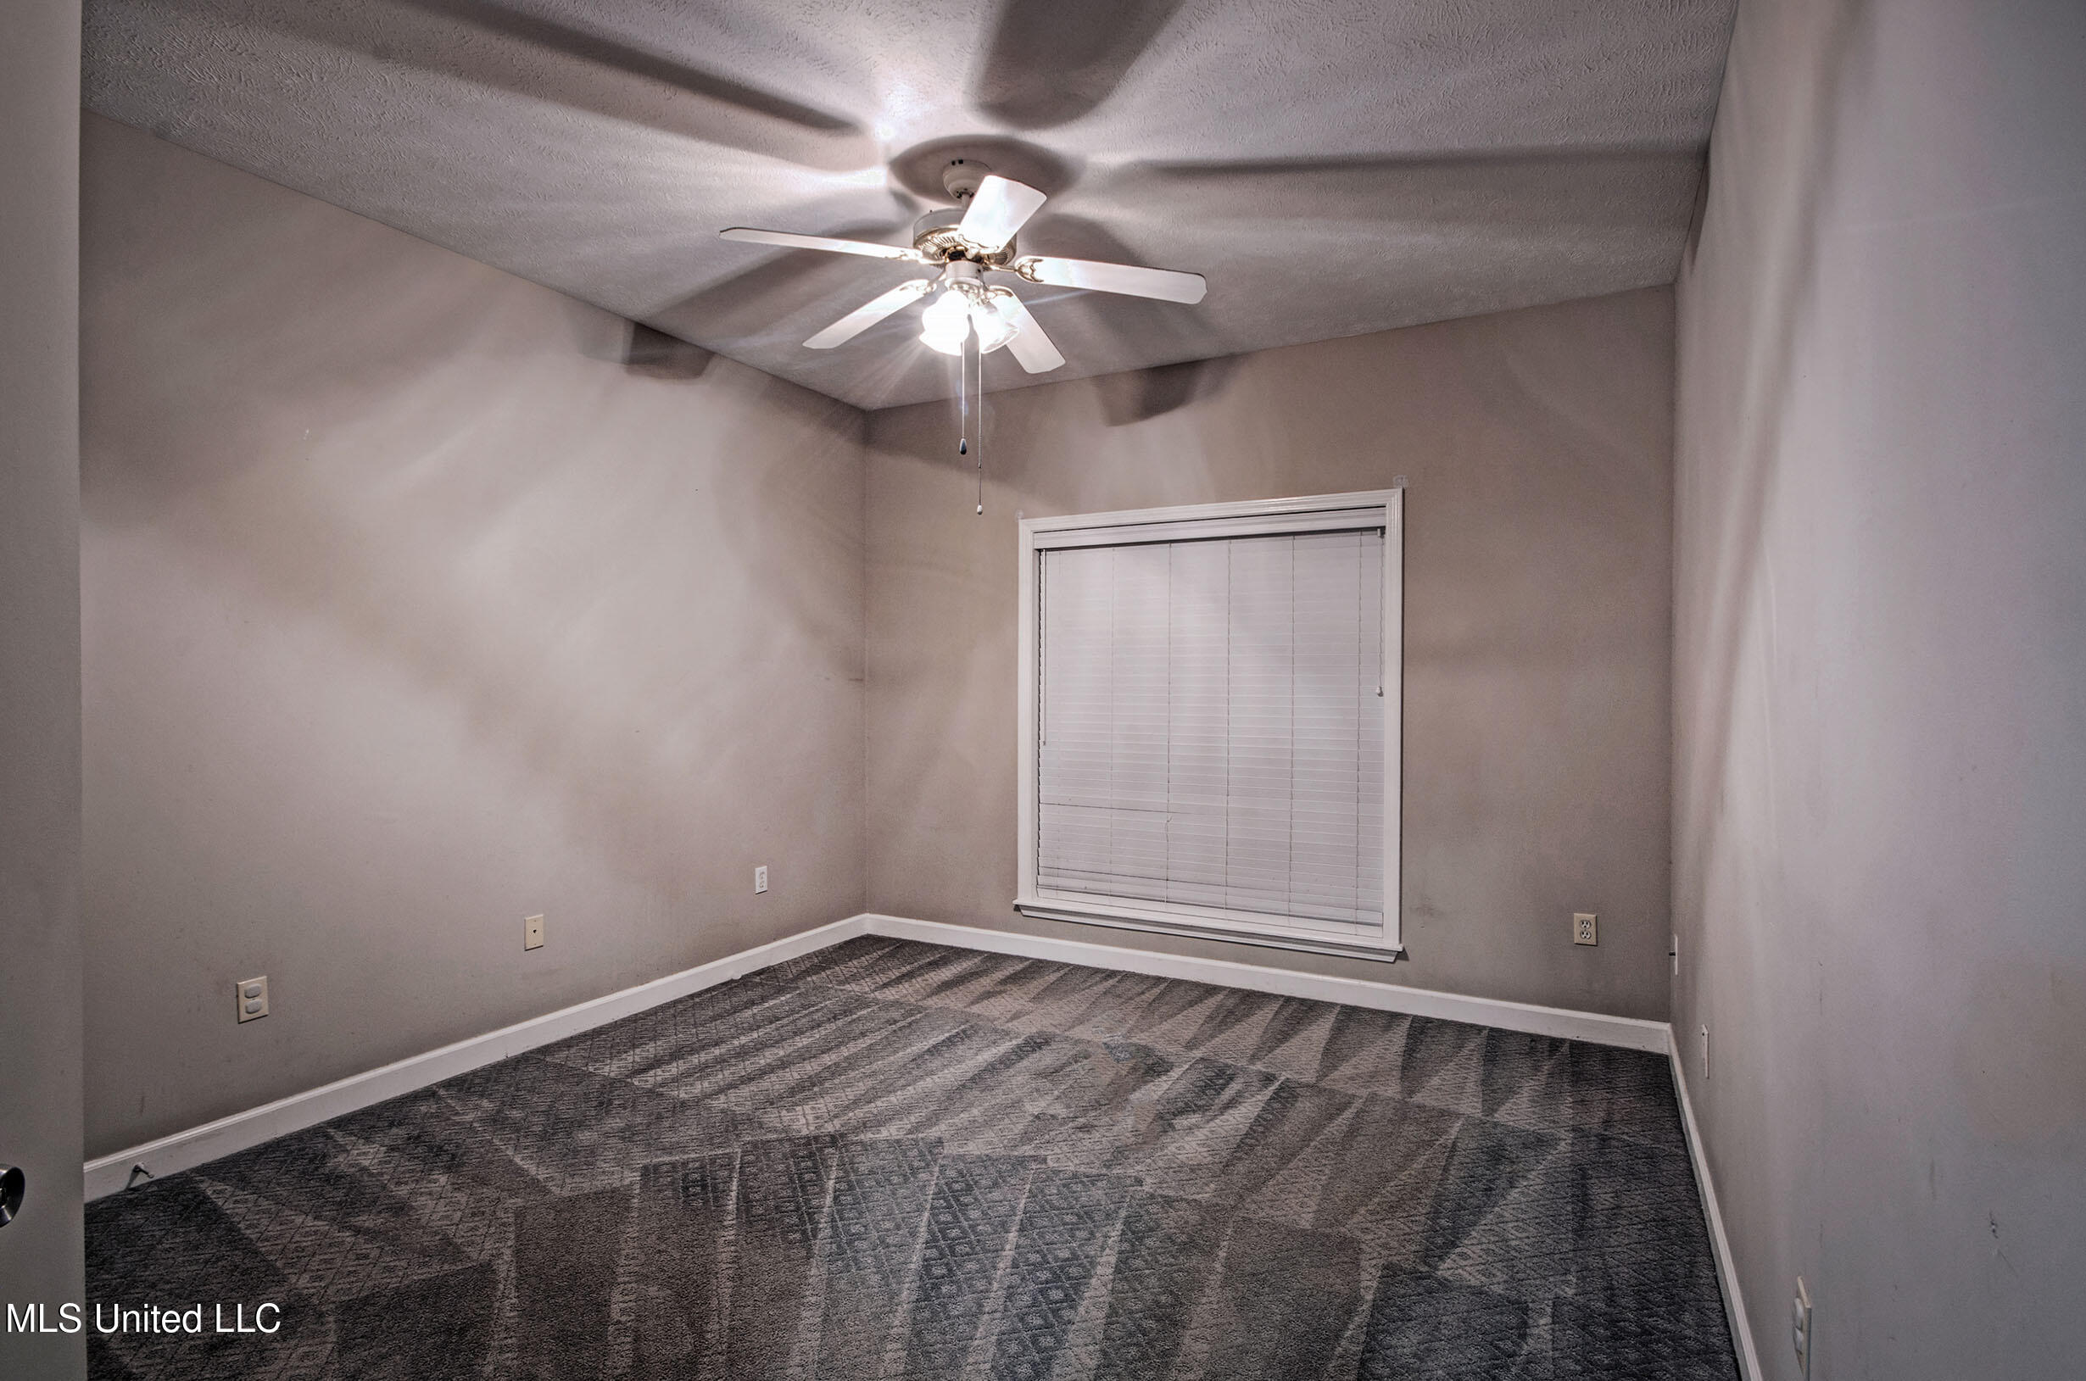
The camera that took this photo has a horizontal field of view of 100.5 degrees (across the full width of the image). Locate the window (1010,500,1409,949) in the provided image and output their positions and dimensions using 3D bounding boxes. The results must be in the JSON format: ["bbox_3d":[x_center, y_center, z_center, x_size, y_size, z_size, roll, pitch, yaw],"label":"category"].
[{"bbox_3d":[0.661,0.135,3.822,1.715,1.890,0.110,0,0,25],"label":"window"}]

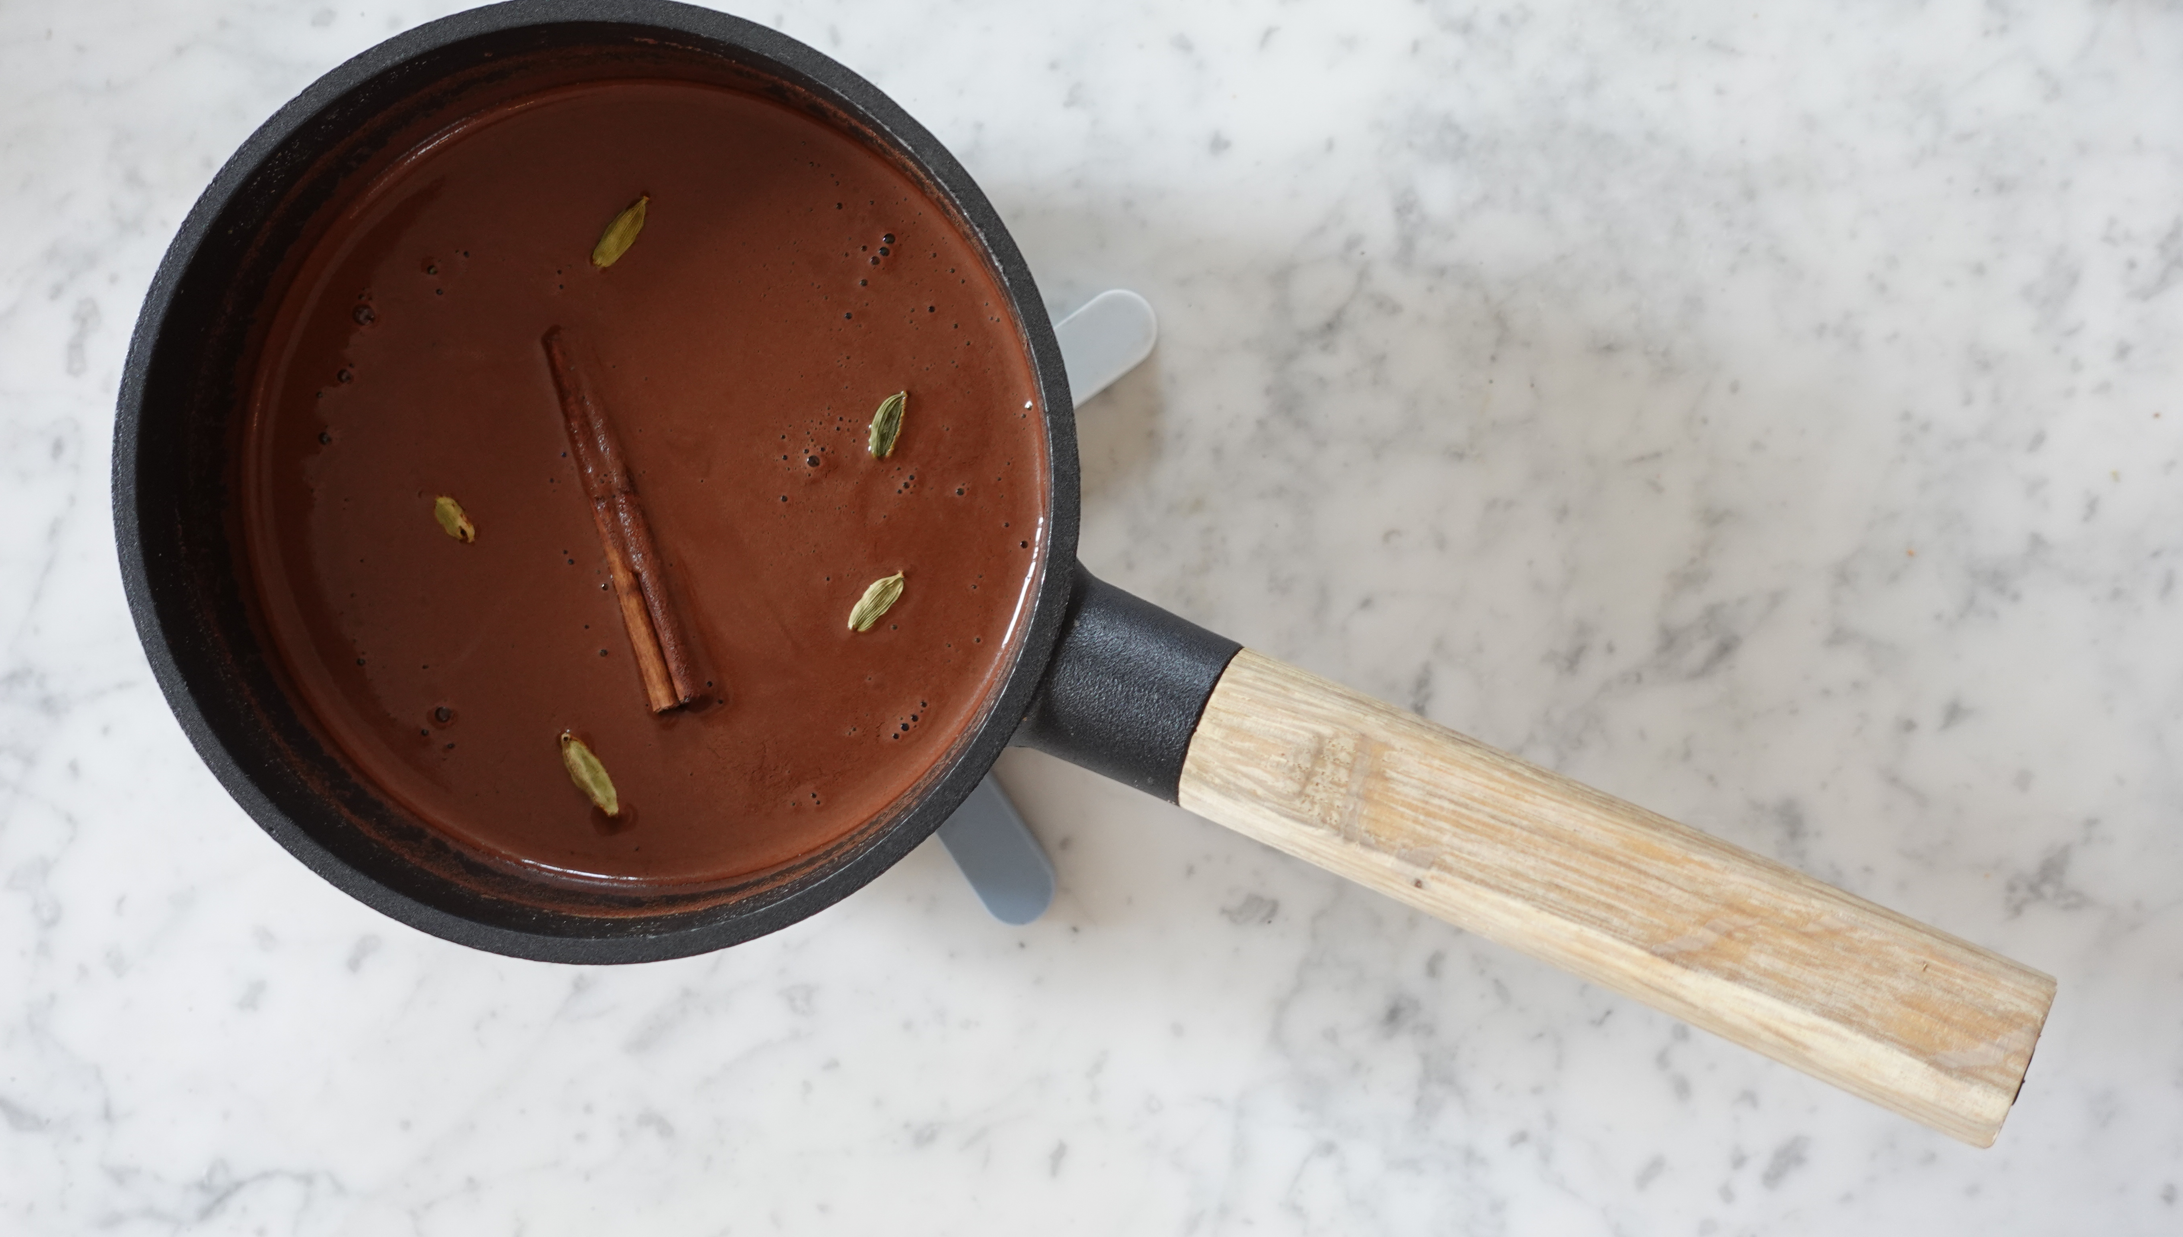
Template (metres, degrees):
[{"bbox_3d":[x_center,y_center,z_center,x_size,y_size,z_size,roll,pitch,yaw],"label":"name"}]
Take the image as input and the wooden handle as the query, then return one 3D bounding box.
[{"bbox_3d":[0.085,0.045,0.414,0.145,0.023,0.030,22,93,16],"label":"wooden handle"}]

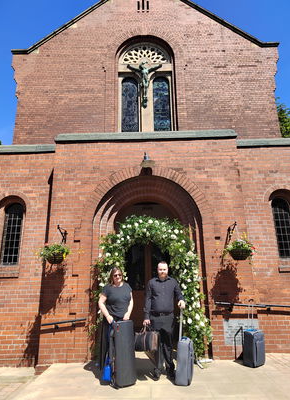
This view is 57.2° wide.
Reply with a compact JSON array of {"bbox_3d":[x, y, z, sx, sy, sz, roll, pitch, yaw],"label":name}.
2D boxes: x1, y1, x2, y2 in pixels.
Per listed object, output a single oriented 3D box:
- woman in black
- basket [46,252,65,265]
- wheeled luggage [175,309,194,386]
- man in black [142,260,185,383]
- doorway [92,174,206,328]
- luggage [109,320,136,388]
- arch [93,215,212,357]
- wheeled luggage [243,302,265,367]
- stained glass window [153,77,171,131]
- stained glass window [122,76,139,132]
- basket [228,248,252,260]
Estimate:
[{"bbox_3d":[-0.492,1.973,4.441,0.580,1.640,0.400,0,-15,-3],"label":"woman in black"},{"bbox_3d":[-1.641,1.070,4.902,0.340,0.230,0.340,-1,-15,1],"label":"basket"},{"bbox_3d":[0.590,2.168,4.068,0.230,1.050,0.330,-8,-16,25],"label":"wheeled luggage"},{"bbox_3d":[0.306,1.881,4.301,0.660,1.740,0.420,-1,-15,1],"label":"man in black"},{"bbox_3d":[0.073,1.283,5.622,2.275,3.571,0.720,-1,-15,1],"label":"doorway"},{"bbox_3d":[-0.329,2.246,3.955,0.310,0.860,0.260,9,-18,-32],"label":"luggage"},{"bbox_3d":[0.123,1.618,4.996,1.980,2.600,0.500,-1,-15,1],"label":"arch"},{"bbox_3d":[1.889,2.340,4.744,0.340,1.050,0.240,9,-18,-32],"label":"wheeled luggage"},{"bbox_3d":[0.676,-3.667,10.248,0.655,2.537,0.120,-1,-15,1],"label":"stained glass window"},{"bbox_3d":[-0.560,-3.652,10.271,0.658,2.599,0.120,-1,-15,1],"label":"stained glass window"},{"bbox_3d":[1.733,0.994,4.849,0.380,0.230,0.380,-1,-15,1],"label":"basket"}]

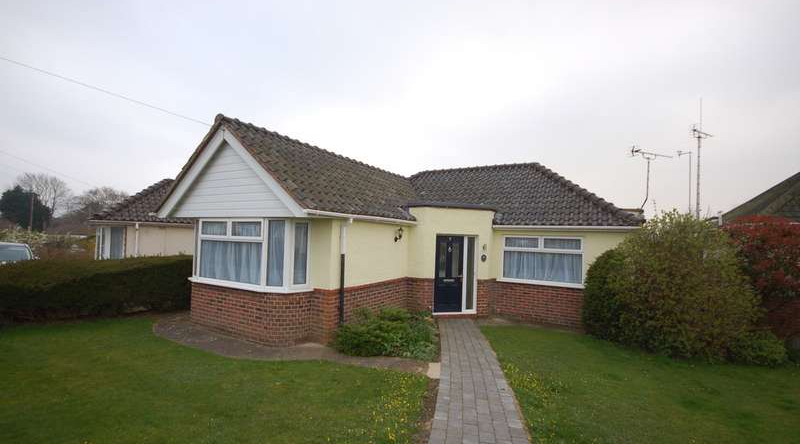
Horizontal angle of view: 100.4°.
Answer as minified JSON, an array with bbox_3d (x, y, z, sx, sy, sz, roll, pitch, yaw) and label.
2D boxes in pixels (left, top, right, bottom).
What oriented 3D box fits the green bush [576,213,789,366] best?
[{"bbox_3d":[5.524,1.210,6.874,2.850,2.650,1.900,0,-3,32],"label":"green bush"}]

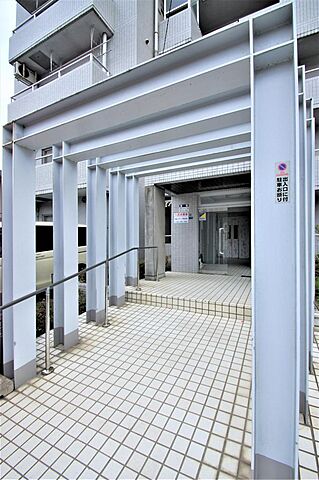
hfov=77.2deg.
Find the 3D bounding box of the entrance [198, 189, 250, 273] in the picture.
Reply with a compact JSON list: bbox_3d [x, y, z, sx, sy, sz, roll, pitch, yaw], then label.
[{"bbox_3d":[1.820,-0.190,5.500,1.500,2.300,0.350,0,0,27],"label":"entrance"}]

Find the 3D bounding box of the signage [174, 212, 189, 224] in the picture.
[{"bbox_3d":[0.662,-0.650,6.050,0.450,0.330,0.020,0,0,27],"label":"signage"}]

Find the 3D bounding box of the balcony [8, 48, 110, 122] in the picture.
[{"bbox_3d":[-3.880,-5.180,7.640,4.500,1.180,1.000,0,0,26],"label":"balcony"}]

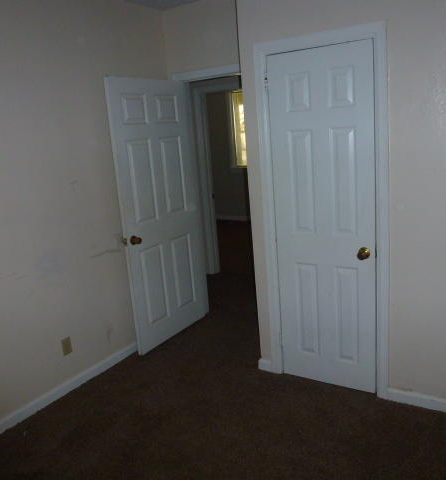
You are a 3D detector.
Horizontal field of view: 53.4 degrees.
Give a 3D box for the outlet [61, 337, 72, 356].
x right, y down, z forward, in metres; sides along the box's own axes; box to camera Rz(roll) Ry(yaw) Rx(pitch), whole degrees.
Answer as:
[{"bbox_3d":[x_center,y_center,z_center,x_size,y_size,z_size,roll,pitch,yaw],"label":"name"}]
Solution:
[{"bbox_3d":[-1.058,0.721,3.010,0.010,0.113,0.070,3,14,32],"label":"outlet"}]

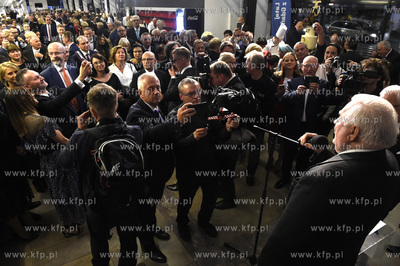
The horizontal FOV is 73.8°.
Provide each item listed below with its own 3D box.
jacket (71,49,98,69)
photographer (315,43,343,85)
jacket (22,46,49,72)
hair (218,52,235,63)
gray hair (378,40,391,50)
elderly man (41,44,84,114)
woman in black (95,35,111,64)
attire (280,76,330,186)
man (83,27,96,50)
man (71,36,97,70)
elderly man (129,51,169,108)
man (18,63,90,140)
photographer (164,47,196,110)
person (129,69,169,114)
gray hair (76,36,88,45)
[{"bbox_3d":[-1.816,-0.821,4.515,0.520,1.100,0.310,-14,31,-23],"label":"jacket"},{"bbox_3d":[1.735,-0.443,4.033,0.520,1.728,0.450,13,30,24],"label":"photographer"},{"bbox_3d":[-2.924,-1.199,5.033,0.380,0.720,0.580,14,30,27],"label":"jacket"},{"bbox_3d":[0.315,-0.865,3.078,0.165,0.120,0.190,-20,34,-32],"label":"hair"},{"bbox_3d":[2.874,-1.363,4.150,0.200,0.150,0.170,-8,28,-16],"label":"gray hair"},{"bbox_3d":[-1.631,-0.226,3.492,0.550,1.839,0.350,-19,33,-32],"label":"elderly man"},{"bbox_3d":[-2.120,-1.373,6.060,0.480,1.640,0.360,-6,27,-10],"label":"woman in black"},{"bbox_3d":[1.181,0.049,3.208,0.620,1.450,0.440,7,28,16],"label":"attire"},{"bbox_3d":[-2.178,-1.303,5.612,0.500,1.740,0.320,-5,29,-7],"label":"man"},{"bbox_3d":[-1.815,-0.733,4.562,0.520,1.740,0.320,-14,31,-23],"label":"man"},{"bbox_3d":[-0.587,-0.173,3.492,0.520,1.740,0.320,-2,28,-2],"label":"elderly man"},{"bbox_3d":[-1.299,0.226,2.671,0.720,1.788,0.520,10,29,19],"label":"man"},{"bbox_3d":[-0.237,-0.102,3.266,0.480,1.826,0.520,-1,27,-3],"label":"photographer"},{"bbox_3d":[-0.588,-0.165,3.522,0.540,1.710,0.360,-8,27,-13],"label":"person"},{"bbox_3d":[-1.720,-1.340,3.900,0.180,0.150,0.210,-21,34,-35],"label":"gray hair"}]

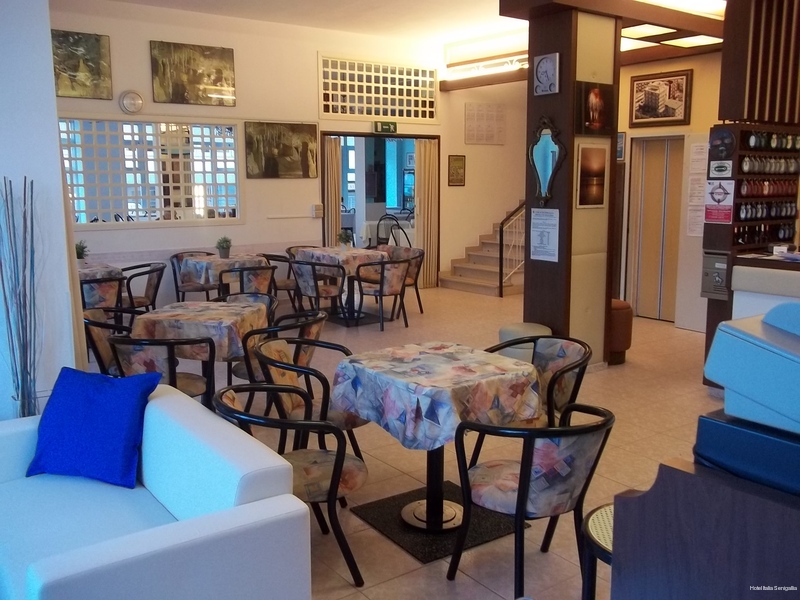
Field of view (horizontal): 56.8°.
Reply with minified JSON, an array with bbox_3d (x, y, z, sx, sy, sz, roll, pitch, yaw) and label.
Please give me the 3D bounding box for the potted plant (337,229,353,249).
[{"bbox_3d":[-0.672,-0.744,8.950,0.175,0.245,0.175,-1,9,0],"label":"potted plant"}]

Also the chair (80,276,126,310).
[{"bbox_3d":[-2.663,0.148,6.579,0.540,0.733,0.520,-7,11,-37],"label":"chair"}]

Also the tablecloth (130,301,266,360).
[{"bbox_3d":[-1.255,0.196,4.753,0.670,0.250,0.670,2,9,12],"label":"tablecloth"}]

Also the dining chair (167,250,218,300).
[{"bbox_3d":[-2.330,-0.146,8.427,0.560,0.750,0.570,-3,10,-21],"label":"dining chair"}]

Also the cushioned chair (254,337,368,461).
[{"bbox_3d":[-0.458,0.582,3.744,0.520,0.733,0.540,1,9,11],"label":"cushioned chair"}]

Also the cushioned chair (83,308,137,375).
[{"bbox_3d":[-1.764,0.424,4.833,0.575,0.740,0.535,-1,9,-2],"label":"cushioned chair"}]

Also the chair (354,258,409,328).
[{"bbox_3d":[-0.153,-0.087,7.957,0.535,0.740,0.575,-7,11,-35],"label":"chair"}]

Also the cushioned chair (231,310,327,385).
[{"bbox_3d":[-0.726,0.464,4.675,0.570,0.750,0.560,2,9,12],"label":"cushioned chair"}]

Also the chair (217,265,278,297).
[{"bbox_3d":[-1.491,0.018,7.421,0.560,0.750,0.570,-6,11,-32],"label":"chair"}]

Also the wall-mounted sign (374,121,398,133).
[{"bbox_3d":[-0.202,-2.341,10.053,0.345,0.145,0.070,-7,11,-34],"label":"wall-mounted sign"}]

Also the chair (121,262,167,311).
[{"bbox_3d":[-2.573,0.016,7.394,0.520,0.733,0.540,-7,11,-33],"label":"chair"}]

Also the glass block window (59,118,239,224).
[{"bbox_3d":[-2.828,-1.449,8.412,2.100,1.150,0.070,-7,11,-34],"label":"glass block window"}]

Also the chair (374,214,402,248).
[{"bbox_3d":[-0.210,-1.073,13.499,0.420,0.900,0.480,-1,9,-1],"label":"chair"}]

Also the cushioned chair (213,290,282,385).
[{"bbox_3d":[-1.137,0.358,5.328,0.560,0.750,0.570,1,9,4],"label":"cushioned chair"}]

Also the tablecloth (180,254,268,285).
[{"bbox_3d":[-1.903,-0.094,8.153,0.700,0.735,0.700,-7,11,-36],"label":"tablecloth"}]

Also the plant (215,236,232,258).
[{"bbox_3d":[-1.881,-0.561,7.960,0.175,0.235,0.175,0,9,0],"label":"plant"}]

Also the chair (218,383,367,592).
[{"bbox_3d":[-0.440,0.717,2.947,0.575,0.740,0.535,-4,10,-21],"label":"chair"}]

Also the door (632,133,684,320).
[{"bbox_3d":[2.826,-0.784,8.236,0.060,2.000,0.690,-7,11,-34],"label":"door"}]

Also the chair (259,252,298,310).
[{"bbox_3d":[-1.341,-0.148,8.340,0.520,0.733,0.540,-3,10,-17],"label":"chair"}]

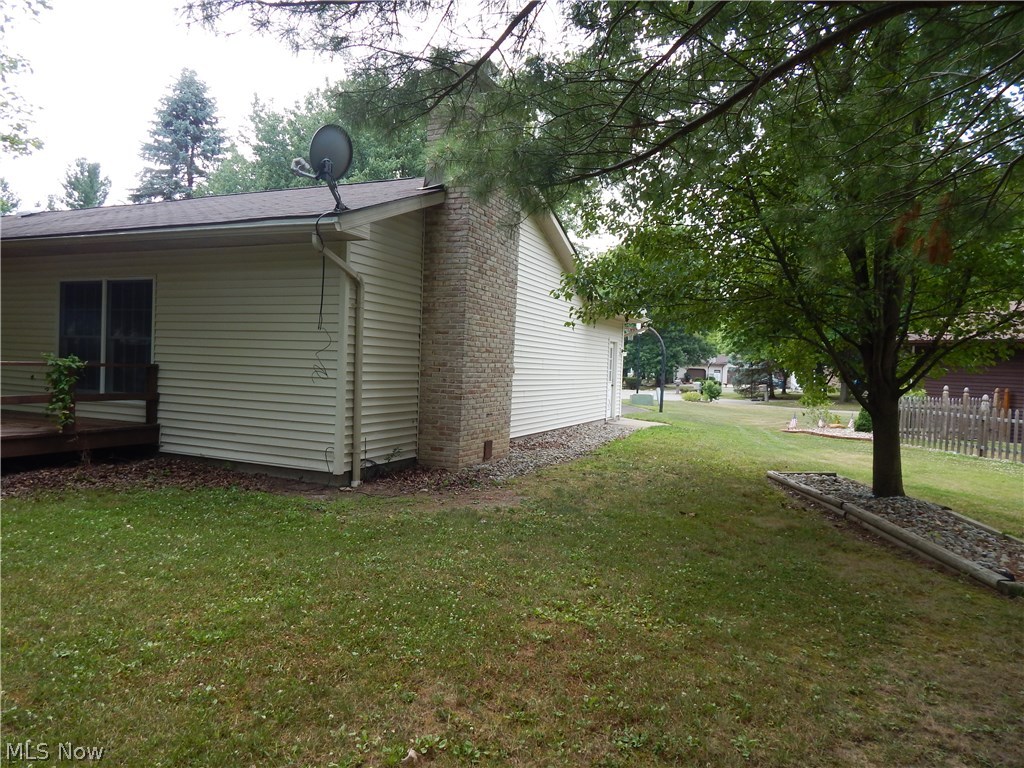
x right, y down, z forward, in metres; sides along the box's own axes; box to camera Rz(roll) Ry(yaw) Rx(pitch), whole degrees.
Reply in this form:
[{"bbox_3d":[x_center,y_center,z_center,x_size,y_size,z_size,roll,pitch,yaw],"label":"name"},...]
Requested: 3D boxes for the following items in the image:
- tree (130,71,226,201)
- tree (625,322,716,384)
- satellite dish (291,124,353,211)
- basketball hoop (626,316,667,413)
[{"bbox_3d":[-17.148,-8.149,33.723,6.600,16.200,6.600,2,2,0],"label":"tree"},{"bbox_3d":[16.429,-3.925,68.882,10.500,8.600,10.000,2,2,0],"label":"tree"},{"bbox_3d":[-1.980,-2.257,6.800,0.620,0.860,0.540,4,2,43],"label":"satellite dish"},{"bbox_3d":[4.828,-0.829,23.624,1.500,3.580,1.120,3,2,24],"label":"basketball hoop"}]

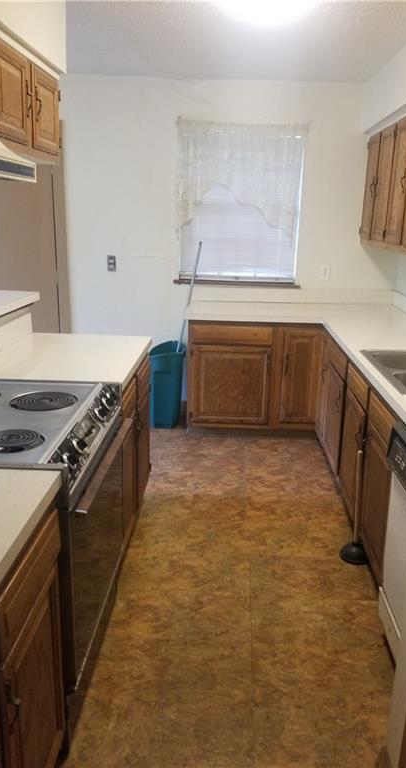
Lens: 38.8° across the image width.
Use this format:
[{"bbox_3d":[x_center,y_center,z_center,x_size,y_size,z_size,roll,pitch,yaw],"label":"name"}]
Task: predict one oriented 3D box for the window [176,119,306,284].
[{"bbox_3d":[0.264,-1.314,4.249,0.911,1.145,0.090,2,16,3],"label":"window"}]

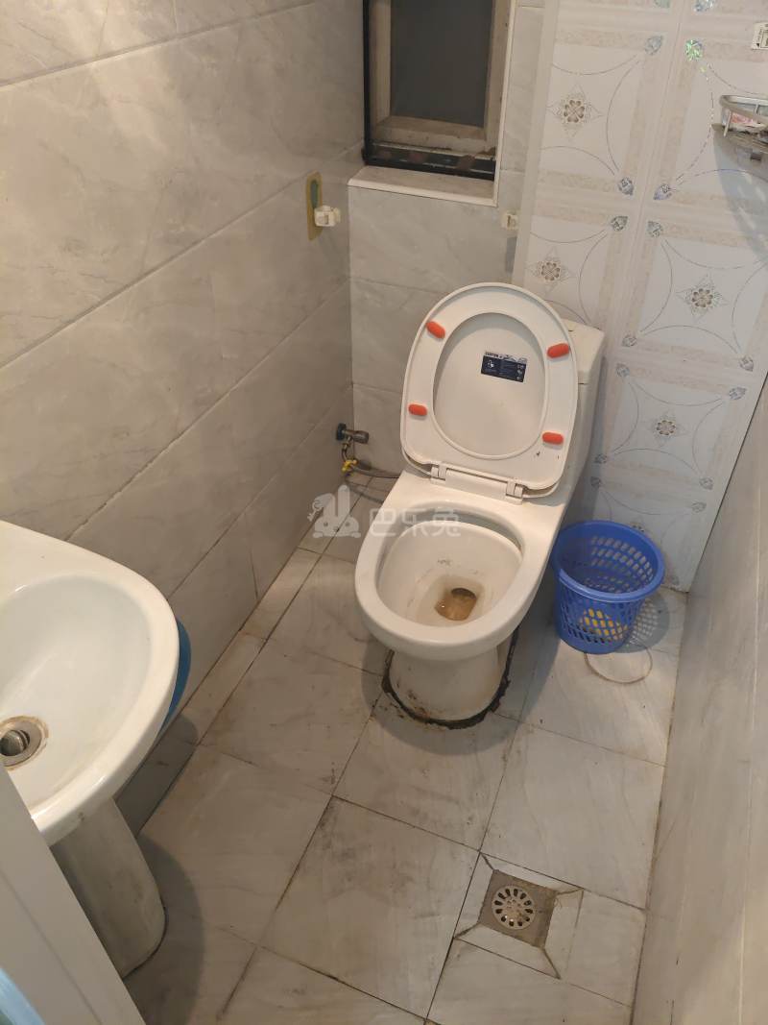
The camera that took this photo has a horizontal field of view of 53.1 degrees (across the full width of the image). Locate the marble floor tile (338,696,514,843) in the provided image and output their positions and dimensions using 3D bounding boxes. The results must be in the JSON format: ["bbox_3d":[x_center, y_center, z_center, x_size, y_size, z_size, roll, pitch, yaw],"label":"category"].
[{"bbox_3d":[0.093,0.503,1.579,0.300,0.010,0.300,15,43,15],"label":"marble floor tile"}]

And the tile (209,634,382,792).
[{"bbox_3d":[-0.186,0.427,1.658,0.300,0.010,0.300,15,43,15],"label":"tile"}]

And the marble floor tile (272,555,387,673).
[{"bbox_3d":[-0.078,0.243,1.866,0.300,0.010,0.300,14,43,16],"label":"marble floor tile"}]

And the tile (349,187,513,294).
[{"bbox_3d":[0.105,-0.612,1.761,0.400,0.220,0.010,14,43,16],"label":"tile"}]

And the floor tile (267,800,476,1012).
[{"bbox_3d":[-0.015,0.684,1.370,0.300,0.010,0.300,15,43,15],"label":"floor tile"}]

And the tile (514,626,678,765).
[{"bbox_3d":[0.481,0.387,1.701,0.300,0.010,0.300,14,43,16],"label":"tile"}]

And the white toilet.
[{"bbox_3d":[0.171,-0.005,1.546,0.365,0.795,0.710,14,42,16],"label":"white toilet"}]

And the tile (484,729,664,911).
[{"bbox_3d":[0.374,0.576,1.503,0.300,0.010,0.300,15,43,15],"label":"tile"}]

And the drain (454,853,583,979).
[{"bbox_3d":[0.233,0.701,1.342,0.186,0.014,0.168,14,43,16],"label":"drain"}]

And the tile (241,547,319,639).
[{"bbox_3d":[-0.252,0.201,1.919,0.069,0.010,0.300,15,42,16],"label":"tile"}]

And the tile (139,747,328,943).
[{"bbox_3d":[-0.295,0.610,1.447,0.300,0.010,0.300,15,43,15],"label":"tile"}]

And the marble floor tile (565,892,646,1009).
[{"bbox_3d":[0.380,0.741,1.314,0.106,0.010,0.160,15,43,15],"label":"marble floor tile"}]

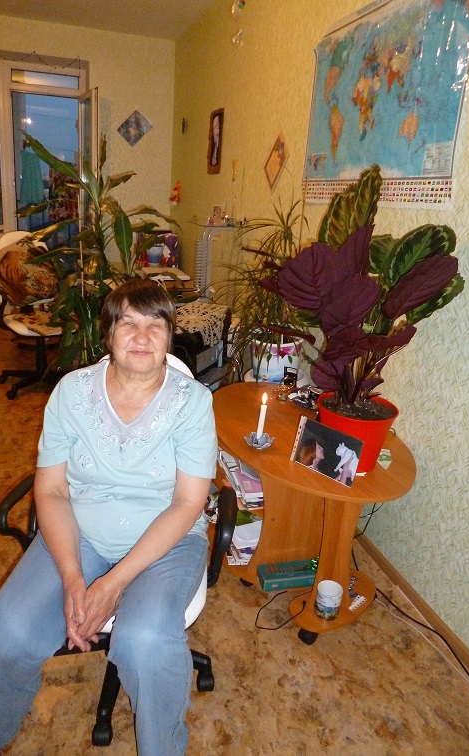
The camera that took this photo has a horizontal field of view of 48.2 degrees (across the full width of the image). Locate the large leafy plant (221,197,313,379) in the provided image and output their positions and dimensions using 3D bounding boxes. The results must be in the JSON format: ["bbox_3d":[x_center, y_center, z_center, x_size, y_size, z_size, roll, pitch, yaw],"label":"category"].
[{"bbox_3d":[0.156,-0.377,2.306,0.470,0.820,0.450,-2,20,-17],"label":"large leafy plant"}]

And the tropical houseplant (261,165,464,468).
[{"bbox_3d":[0.342,-0.122,1.358,0.550,0.790,0.480,-2,20,-17],"label":"tropical houseplant"}]

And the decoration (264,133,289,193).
[{"bbox_3d":[0.224,-1.180,2.862,0.020,0.290,0.310,-2,20,-17],"label":"decoration"}]

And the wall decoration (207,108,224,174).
[{"bbox_3d":[-0.154,-1.784,3.978,0.030,0.440,0.310,-2,20,-17],"label":"wall decoration"}]

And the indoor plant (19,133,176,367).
[{"bbox_3d":[-0.622,-0.278,2.477,0.700,1.480,0.650,-2,20,-17],"label":"indoor plant"}]

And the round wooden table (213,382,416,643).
[{"bbox_3d":[0.202,0.457,1.837,0.600,0.620,0.900,-5,20,-23],"label":"round wooden table"}]

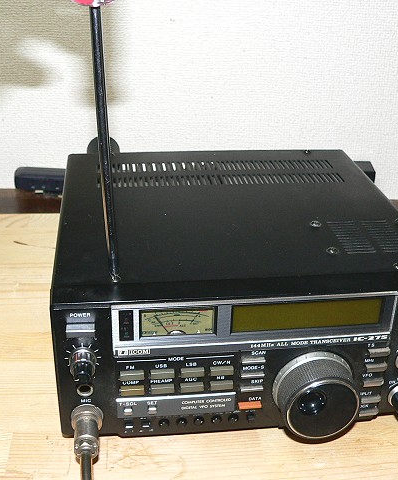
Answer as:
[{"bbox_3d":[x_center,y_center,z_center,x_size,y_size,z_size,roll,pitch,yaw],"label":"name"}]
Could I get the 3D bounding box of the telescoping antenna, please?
[{"bbox_3d":[-0.053,-0.053,0.375,0.006,0.153,0.006,-4,7,-6],"label":"telescoping antenna"}]

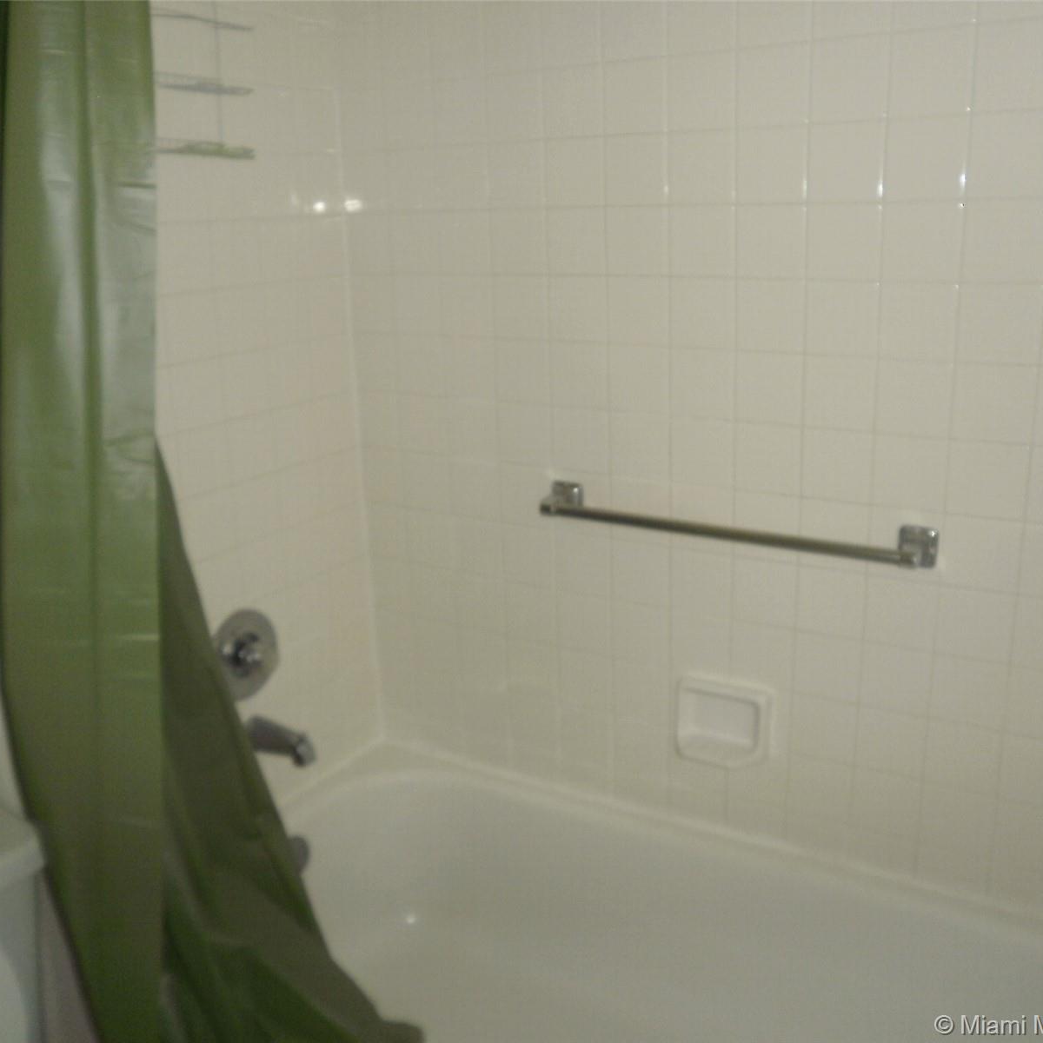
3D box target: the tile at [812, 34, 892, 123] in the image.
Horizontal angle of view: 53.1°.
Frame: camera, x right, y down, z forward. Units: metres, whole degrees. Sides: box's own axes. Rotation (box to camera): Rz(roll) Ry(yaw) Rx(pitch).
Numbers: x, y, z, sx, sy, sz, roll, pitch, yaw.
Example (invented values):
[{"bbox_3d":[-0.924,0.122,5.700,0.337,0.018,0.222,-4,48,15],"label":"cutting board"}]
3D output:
[{"bbox_3d":[0.455,-0.609,1.443,0.108,0.108,0.009,8,21,31],"label":"tile"}]

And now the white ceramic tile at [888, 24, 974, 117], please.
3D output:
[{"bbox_3d":[0.547,-0.598,1.391,0.108,0.108,0.009,8,20,31],"label":"white ceramic tile"}]

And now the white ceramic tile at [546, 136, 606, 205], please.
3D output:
[{"bbox_3d":[0.090,-0.566,1.697,0.108,0.108,0.009,8,21,31],"label":"white ceramic tile"}]

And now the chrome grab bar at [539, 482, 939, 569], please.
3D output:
[{"bbox_3d":[0.315,0.012,1.666,0.655,0.062,0.075,8,20,31],"label":"chrome grab bar"}]

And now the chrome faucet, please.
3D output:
[{"bbox_3d":[-0.431,0.400,1.878,0.148,0.075,0.056,8,20,31],"label":"chrome faucet"}]

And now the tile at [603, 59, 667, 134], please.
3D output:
[{"bbox_3d":[0.171,-0.645,1.591,0.108,0.108,0.008,8,20,31],"label":"tile"}]

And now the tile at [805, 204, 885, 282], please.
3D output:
[{"bbox_3d":[0.468,-0.403,1.510,0.108,0.108,0.009,8,21,31],"label":"tile"}]

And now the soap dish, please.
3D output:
[{"bbox_3d":[0.344,0.348,1.783,0.160,0.142,0.060,8,20,31],"label":"soap dish"}]

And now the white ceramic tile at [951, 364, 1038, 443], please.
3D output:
[{"bbox_3d":[0.660,-0.166,1.458,0.108,0.108,0.009,8,21,31],"label":"white ceramic tile"}]

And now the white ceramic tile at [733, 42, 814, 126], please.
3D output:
[{"bbox_3d":[0.355,-0.617,1.477,0.108,0.108,0.008,8,20,31],"label":"white ceramic tile"}]

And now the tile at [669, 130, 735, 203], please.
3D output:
[{"bbox_3d":[0.275,-0.536,1.586,0.108,0.108,0.009,8,21,31],"label":"tile"}]

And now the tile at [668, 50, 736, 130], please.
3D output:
[{"bbox_3d":[0.269,-0.637,1.554,0.108,0.108,0.009,8,21,31],"label":"tile"}]

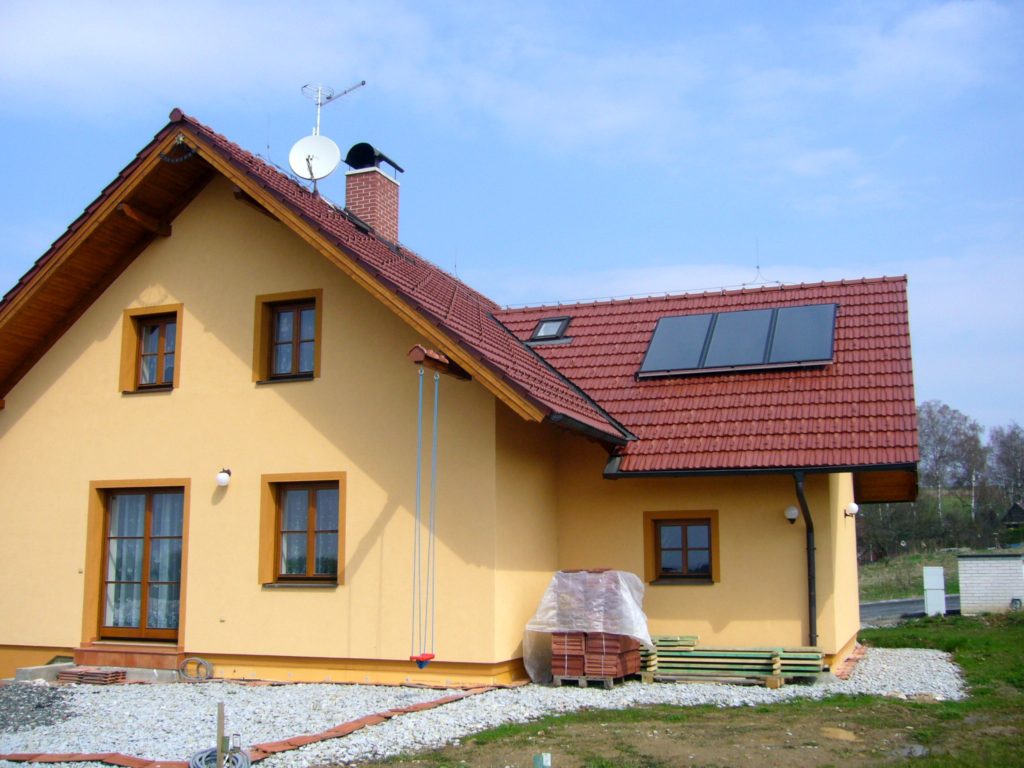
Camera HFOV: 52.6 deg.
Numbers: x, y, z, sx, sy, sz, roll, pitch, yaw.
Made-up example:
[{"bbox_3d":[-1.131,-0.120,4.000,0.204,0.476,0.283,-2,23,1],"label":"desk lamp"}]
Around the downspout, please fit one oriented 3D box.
[{"bbox_3d":[3.913,2.446,13.751,0.131,2.570,1.310,-4,-10,21],"label":"downspout"}]

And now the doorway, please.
[{"bbox_3d":[-5.528,2.696,15.501,1.671,2.263,0.202,-4,-10,21],"label":"doorway"}]

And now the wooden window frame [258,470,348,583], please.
[{"bbox_3d":[-2.900,2.044,14.524,1.401,1.547,0.212,-4,-10,21],"label":"wooden window frame"}]

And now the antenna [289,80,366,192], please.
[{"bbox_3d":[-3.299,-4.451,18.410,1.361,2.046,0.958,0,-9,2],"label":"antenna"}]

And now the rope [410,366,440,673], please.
[{"bbox_3d":[-1.028,1.546,12.327,0.151,3.568,0.444,-4,-10,21],"label":"rope"}]

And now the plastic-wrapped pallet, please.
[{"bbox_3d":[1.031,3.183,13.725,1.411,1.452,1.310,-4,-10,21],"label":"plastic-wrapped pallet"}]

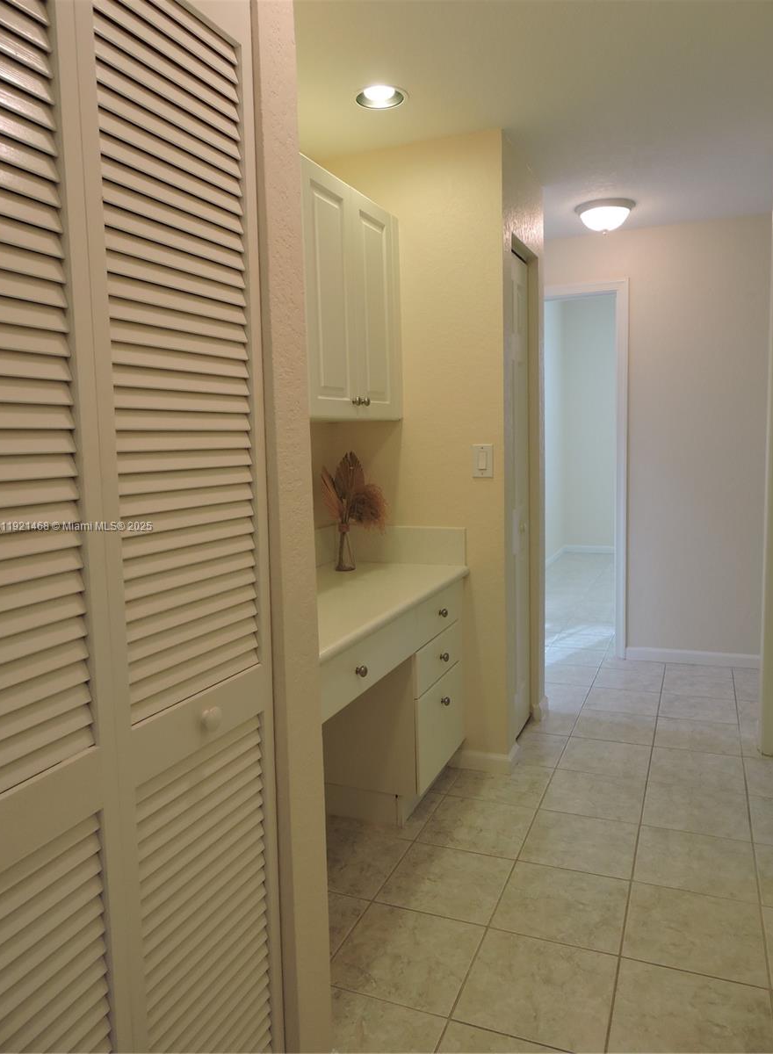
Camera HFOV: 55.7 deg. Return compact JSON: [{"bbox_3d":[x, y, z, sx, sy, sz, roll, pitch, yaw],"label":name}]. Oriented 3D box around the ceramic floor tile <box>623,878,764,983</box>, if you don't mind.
[{"bbox_3d":[0.808,1.063,1.919,0.334,0.010,0.334,0,7,23],"label":"ceramic floor tile"}]

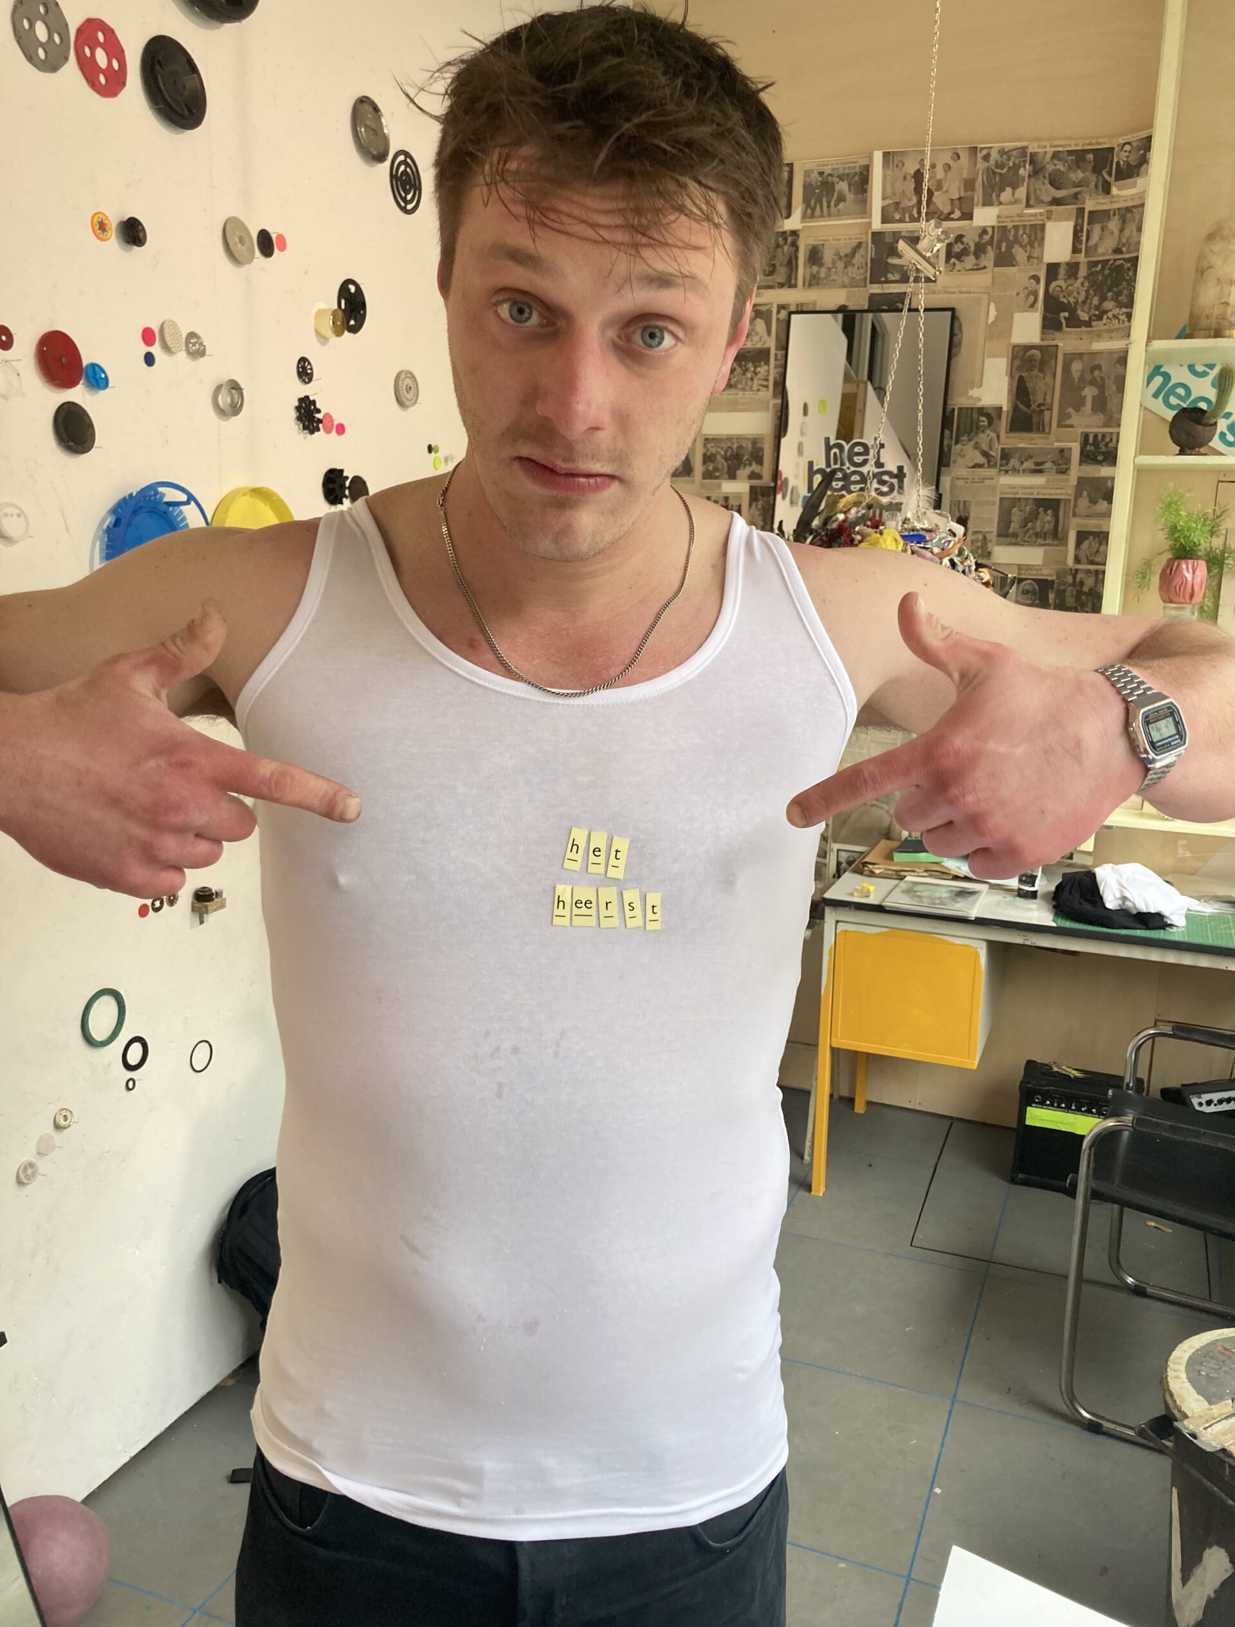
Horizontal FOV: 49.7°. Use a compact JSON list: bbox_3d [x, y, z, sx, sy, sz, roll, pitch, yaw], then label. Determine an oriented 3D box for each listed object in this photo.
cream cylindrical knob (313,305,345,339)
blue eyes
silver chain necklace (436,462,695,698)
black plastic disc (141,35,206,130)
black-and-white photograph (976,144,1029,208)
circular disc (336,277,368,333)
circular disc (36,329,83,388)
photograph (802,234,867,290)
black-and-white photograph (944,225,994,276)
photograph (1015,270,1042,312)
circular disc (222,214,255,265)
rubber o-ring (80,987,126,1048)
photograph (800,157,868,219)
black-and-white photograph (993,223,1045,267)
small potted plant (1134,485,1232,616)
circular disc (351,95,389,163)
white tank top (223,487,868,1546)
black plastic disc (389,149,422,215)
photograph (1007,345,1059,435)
[{"bbox_3d":[-0.545,-0.933,2.533,0.036,0.055,0.055,6,12,21],"label":"cream cylindrical knob"},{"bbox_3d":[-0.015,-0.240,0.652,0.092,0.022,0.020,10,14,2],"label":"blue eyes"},{"bbox_3d":[-0.031,-0.153,0.821,0.160,0.150,0.150,1,11,-3],"label":"silver chain necklace"},{"bbox_3d":[-0.698,-1.147,2.094,0.027,0.130,0.130,6,12,21],"label":"black plastic disc"},{"bbox_3d":[0.981,-1.625,3.399,0.125,0.149,0.004,6,12,21],"label":"black-and-white photograph"},{"bbox_3d":[-0.520,-0.997,2.615,0.016,0.103,0.103,6,11,21],"label":"circular disc"},{"bbox_3d":[-0.816,-0.665,1.949,0.016,0.080,0.080,6,12,21],"label":"circular disc"},{"bbox_3d":[0.587,-1.485,3.585,0.174,0.140,0.004,6,12,21],"label":"photograph"},{"bbox_3d":[0.914,-1.461,3.458,0.120,0.115,0.004,6,12,21],"label":"black-and-white photograph"},{"bbox_3d":[1.056,-1.343,3.422,0.057,0.102,0.004,6,12,21],"label":"photograph"},{"bbox_3d":[-0.645,-0.977,2.268,0.015,0.082,0.082,6,11,21],"label":"circular disc"},{"bbox_3d":[-0.838,0.334,2.171,0.009,0.093,0.093,6,12,21],"label":"rubber o-ring"},{"bbox_3d":[0.583,-1.662,3.553,0.183,0.156,0.004,6,12,21],"label":"photograph"},{"bbox_3d":[1.050,-1.486,3.482,0.121,0.104,0.006,6,11,21],"label":"black-and-white photograph"},{"bbox_3d":[1.391,-0.648,3.285,0.220,0.315,0.210,6,12,21],"label":"small potted plant"},{"bbox_3d":[-0.485,-1.343,2.615,0.020,0.124,0.124,6,11,21],"label":"circular disc"},{"bbox_3d":[-0.054,0.111,0.901,0.400,0.650,0.250,1,11,-3],"label":"white tank top"},{"bbox_3d":[-0.439,-1.312,2.766,0.013,0.128,0.128,6,11,21],"label":"black plastic disc"},{"bbox_3d":[1.099,-1.119,3.526,0.118,0.230,0.006,6,11,21],"label":"photograph"}]

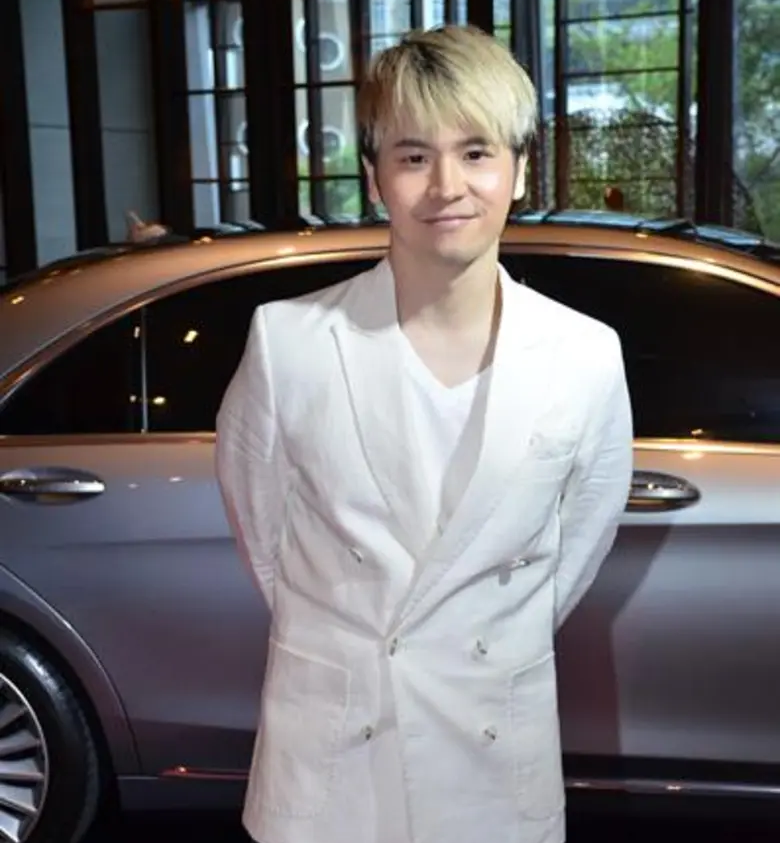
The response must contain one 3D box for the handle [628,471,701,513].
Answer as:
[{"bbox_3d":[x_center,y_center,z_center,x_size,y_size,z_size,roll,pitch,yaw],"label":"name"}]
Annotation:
[{"bbox_3d":[0.496,0.140,3.285,0.228,0.082,0.050,0,11,7],"label":"handle"}]

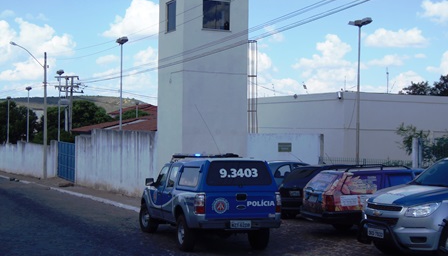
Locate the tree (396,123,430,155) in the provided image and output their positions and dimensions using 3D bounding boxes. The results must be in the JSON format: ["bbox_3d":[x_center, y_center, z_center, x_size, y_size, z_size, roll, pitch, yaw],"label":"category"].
[{"bbox_3d":[7.321,1.070,24.500,1.400,2.550,1.400,1,0,17],"label":"tree"}]

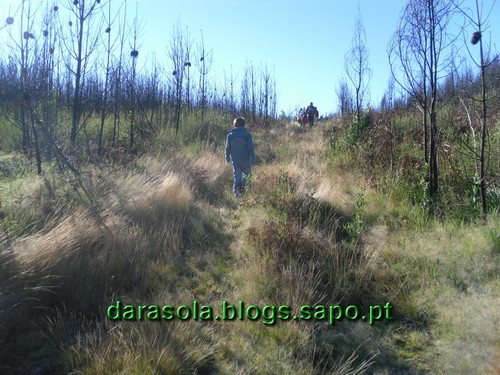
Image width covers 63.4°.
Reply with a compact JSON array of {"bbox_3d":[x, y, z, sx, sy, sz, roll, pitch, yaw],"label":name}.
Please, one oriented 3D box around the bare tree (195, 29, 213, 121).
[{"bbox_3d":[-1.897,-4.570,16.500,0.750,3.800,0.750,0,-4,0],"label":"bare tree"}]

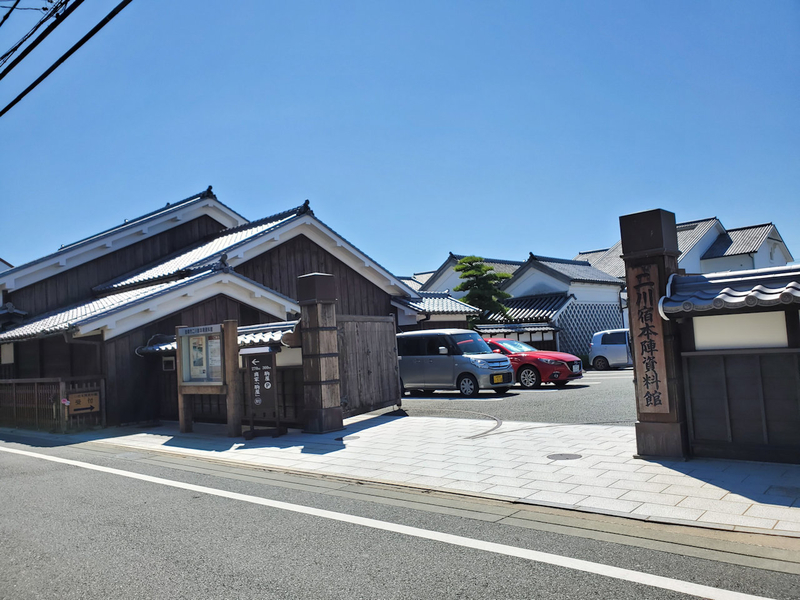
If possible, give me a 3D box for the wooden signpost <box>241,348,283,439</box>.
[{"bbox_3d":[-2.241,1.538,9.949,0.560,1.440,0.450,-4,-4,14],"label":"wooden signpost"}]

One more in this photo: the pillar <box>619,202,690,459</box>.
[{"bbox_3d":[2.761,0.347,6.440,0.480,2.560,0.480,-7,-5,42],"label":"pillar"}]

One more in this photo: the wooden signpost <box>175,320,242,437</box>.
[{"bbox_3d":[-3.451,1.419,10.824,1.720,1.980,0.320,-7,-5,39],"label":"wooden signpost"}]

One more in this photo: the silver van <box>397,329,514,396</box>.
[{"bbox_3d":[1.432,1.719,16.503,3.395,1.735,1.475,-8,-6,42],"label":"silver van"}]

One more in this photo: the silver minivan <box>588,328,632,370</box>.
[{"bbox_3d":[9.887,1.949,24.570,3.600,1.700,1.550,-8,-6,42],"label":"silver minivan"}]

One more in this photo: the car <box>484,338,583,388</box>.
[{"bbox_3d":[3.139,1.859,17.706,4.460,1.465,1.795,-8,-6,44],"label":"car"}]

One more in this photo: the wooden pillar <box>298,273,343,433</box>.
[{"bbox_3d":[-1.368,0.904,10.278,0.480,2.610,0.480,-7,-5,41],"label":"wooden pillar"}]

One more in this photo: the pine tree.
[{"bbox_3d":[3.463,0.673,25.197,2.350,5.155,2.350,-3,-4,0],"label":"pine tree"}]

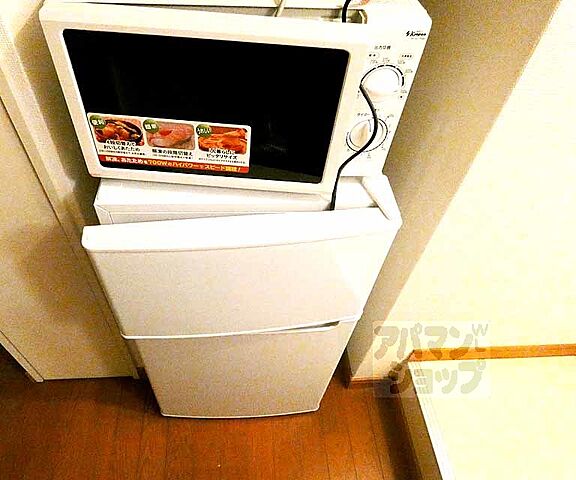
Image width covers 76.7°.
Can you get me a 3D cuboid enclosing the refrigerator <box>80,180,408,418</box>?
[{"bbox_3d":[-0.119,0.110,1.006,0.479,0.860,0.515,0,47,-9],"label":"refrigerator"}]

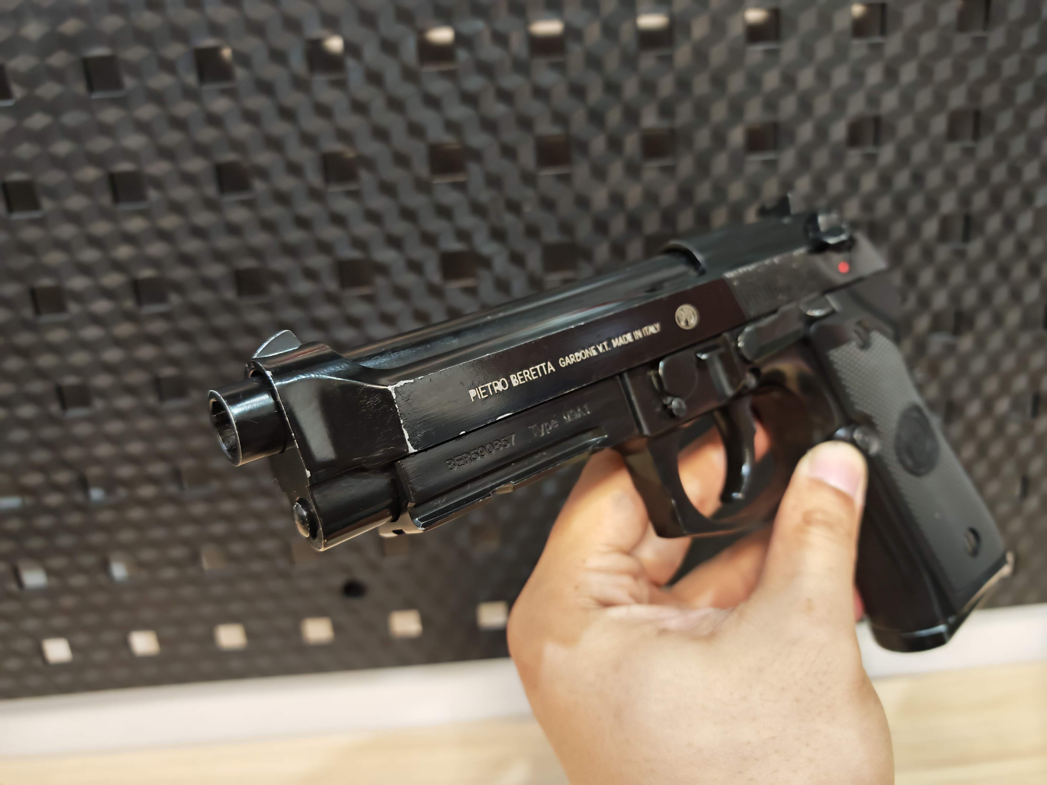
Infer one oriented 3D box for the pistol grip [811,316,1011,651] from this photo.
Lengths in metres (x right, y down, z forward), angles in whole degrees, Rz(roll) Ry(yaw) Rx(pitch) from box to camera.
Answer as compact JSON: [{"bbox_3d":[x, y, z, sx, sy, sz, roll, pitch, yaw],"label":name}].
[{"bbox_3d":[0.112,0.026,0.226,0.057,0.114,0.035,-39,10,-34],"label":"pistol grip"}]

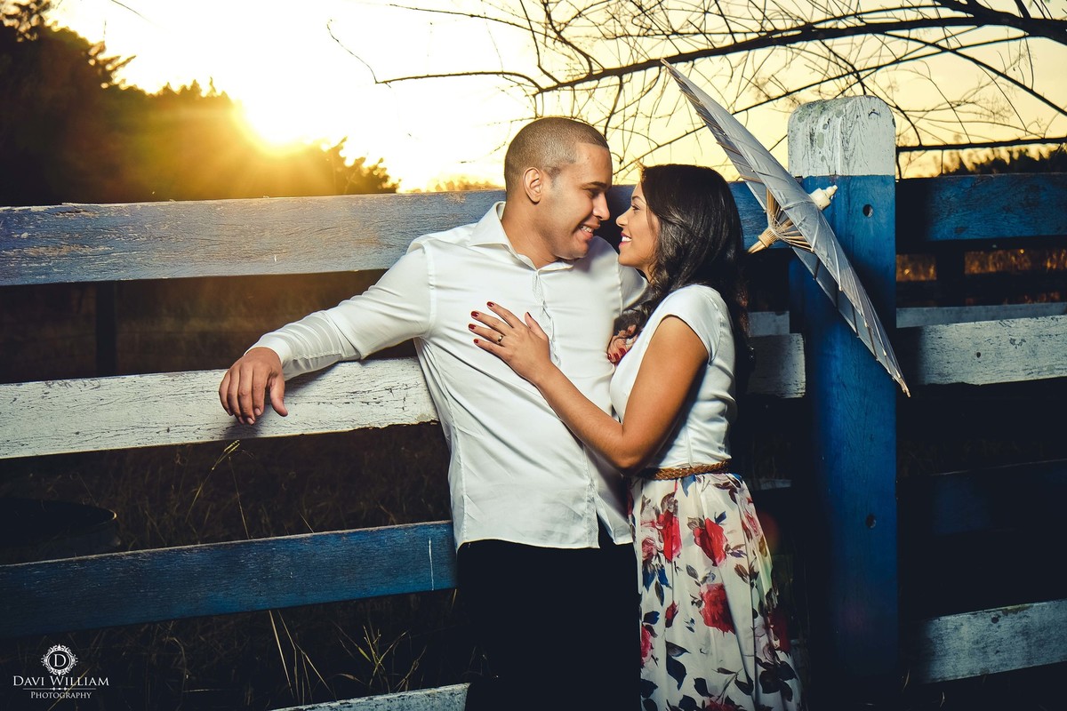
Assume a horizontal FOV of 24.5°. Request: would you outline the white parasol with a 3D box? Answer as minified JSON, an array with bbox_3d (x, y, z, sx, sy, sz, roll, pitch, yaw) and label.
[{"bbox_3d":[0.371,-0.158,4.812,0.560,0.818,0.818,-37,0,4],"label":"white parasol"}]

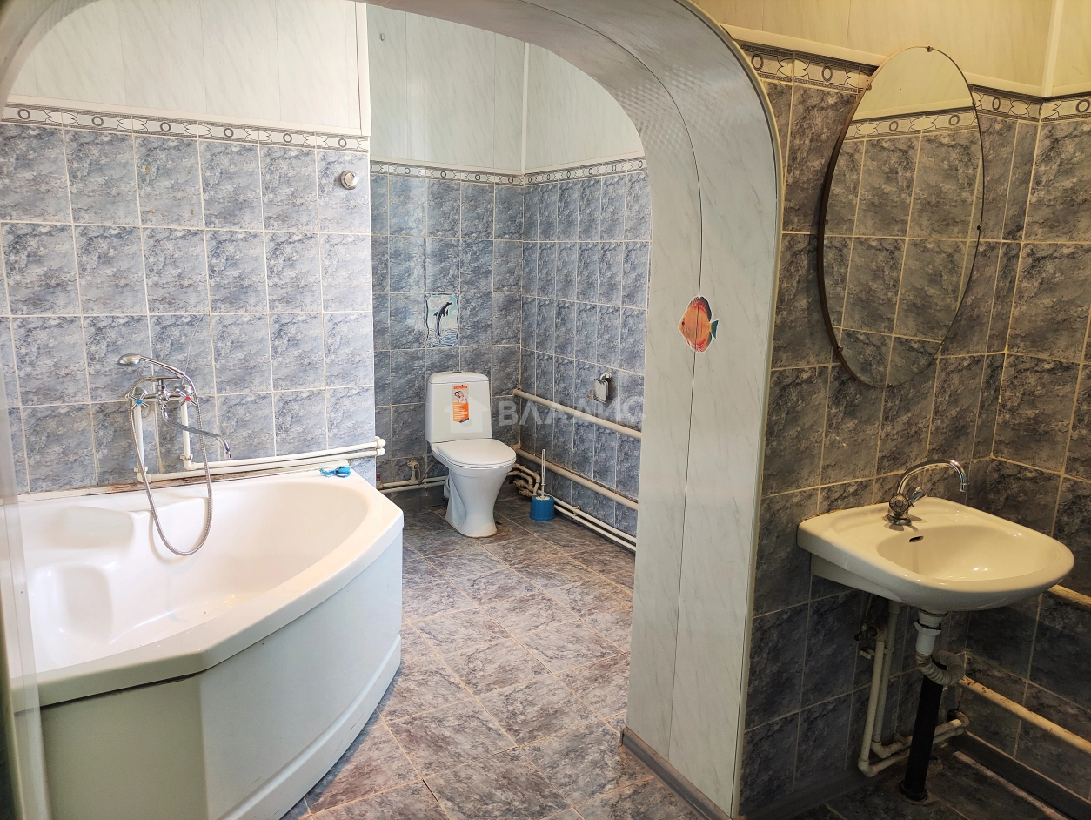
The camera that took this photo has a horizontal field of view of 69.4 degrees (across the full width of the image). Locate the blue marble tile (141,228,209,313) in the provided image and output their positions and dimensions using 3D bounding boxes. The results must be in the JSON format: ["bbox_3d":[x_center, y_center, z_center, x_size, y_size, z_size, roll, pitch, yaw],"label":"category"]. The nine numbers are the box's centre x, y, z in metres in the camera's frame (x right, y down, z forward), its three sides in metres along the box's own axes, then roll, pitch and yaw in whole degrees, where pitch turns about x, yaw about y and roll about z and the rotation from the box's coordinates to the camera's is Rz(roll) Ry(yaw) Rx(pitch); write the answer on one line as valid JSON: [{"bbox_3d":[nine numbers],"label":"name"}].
[{"bbox_3d":[-1.312,-0.492,2.804,0.200,0.300,0.010,-5,13,-27],"label":"blue marble tile"}]

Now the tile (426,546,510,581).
[{"bbox_3d":[-0.366,0.720,3.698,0.300,0.010,0.300,-5,13,-30],"label":"tile"}]

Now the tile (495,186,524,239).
[{"bbox_3d":[-0.211,-1.121,4.476,0.184,0.300,0.010,-5,13,-28],"label":"tile"}]

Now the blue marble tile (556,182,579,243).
[{"bbox_3d":[0.124,-1.033,4.118,0.010,0.300,0.200,-5,13,-30],"label":"blue marble tile"}]

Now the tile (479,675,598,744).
[{"bbox_3d":[-0.022,0.952,2.509,0.300,0.010,0.300,-5,13,-30],"label":"tile"}]

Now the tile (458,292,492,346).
[{"bbox_3d":[-0.396,-0.513,4.518,0.200,0.300,0.010,-5,13,-28],"label":"tile"}]

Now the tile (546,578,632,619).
[{"bbox_3d":[0.197,0.801,3.339,0.300,0.010,0.300,-5,13,-30],"label":"tile"}]

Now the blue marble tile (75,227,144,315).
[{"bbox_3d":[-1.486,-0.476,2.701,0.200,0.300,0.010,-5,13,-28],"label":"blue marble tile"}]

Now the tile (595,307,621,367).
[{"bbox_3d":[0.312,-0.358,3.844,0.010,0.300,0.200,-5,13,-30],"label":"tile"}]

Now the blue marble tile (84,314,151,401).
[{"bbox_3d":[-1.491,-0.178,2.757,0.200,0.300,0.010,-5,13,-28],"label":"blue marble tile"}]

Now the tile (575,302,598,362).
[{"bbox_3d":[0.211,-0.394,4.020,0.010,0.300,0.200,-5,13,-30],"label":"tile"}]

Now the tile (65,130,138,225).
[{"bbox_3d":[-1.490,-0.776,2.663,0.200,0.300,0.010,-5,13,-27],"label":"tile"}]

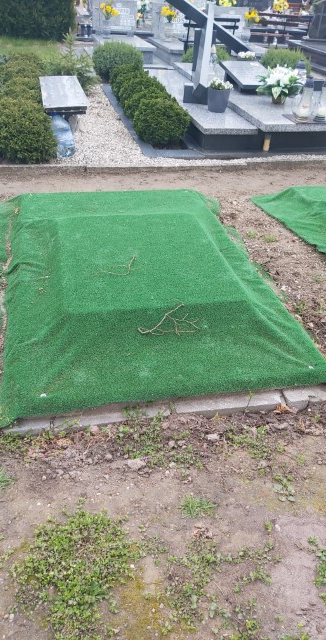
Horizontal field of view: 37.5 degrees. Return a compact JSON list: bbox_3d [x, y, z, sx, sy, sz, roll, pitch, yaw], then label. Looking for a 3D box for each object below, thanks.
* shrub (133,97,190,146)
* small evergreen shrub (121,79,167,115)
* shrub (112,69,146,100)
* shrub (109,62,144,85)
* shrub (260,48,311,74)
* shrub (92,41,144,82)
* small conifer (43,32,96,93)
[{"bbox_3d":[-0.020,-1.916,4.641,0.540,0.420,0.540,-4,36,-11],"label":"shrub"},{"bbox_3d":[-0.207,-2.462,5.383,0.530,0.420,0.530,-4,36,-11],"label":"small evergreen shrub"},{"bbox_3d":[-0.330,-2.742,5.681,0.520,0.420,0.520,-5,36,-12],"label":"shrub"},{"bbox_3d":[-0.439,-3.131,6.302,0.500,0.410,0.500,-4,36,-11],"label":"shrub"},{"bbox_3d":[1.875,-3.847,7.345,0.730,0.520,0.720,-5,36,-12],"label":"shrub"},{"bbox_3d":[-0.649,-3.759,6.994,0.730,0.530,0.730,-5,36,-12],"label":"shrub"},{"bbox_3d":[-1.169,-3.363,6.289,0.740,0.720,0.700,-4,36,-11],"label":"small conifer"}]

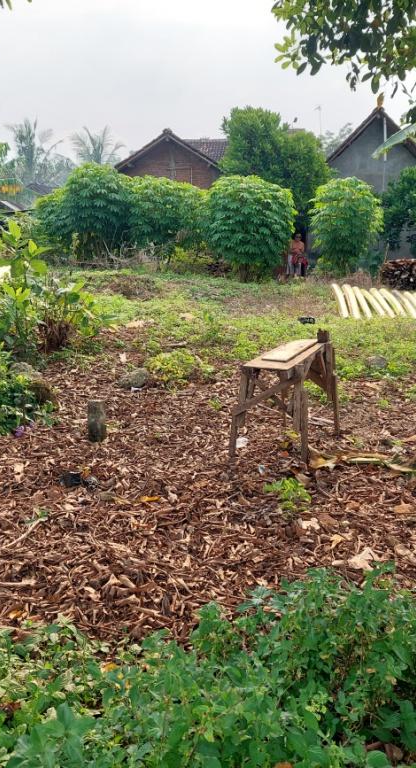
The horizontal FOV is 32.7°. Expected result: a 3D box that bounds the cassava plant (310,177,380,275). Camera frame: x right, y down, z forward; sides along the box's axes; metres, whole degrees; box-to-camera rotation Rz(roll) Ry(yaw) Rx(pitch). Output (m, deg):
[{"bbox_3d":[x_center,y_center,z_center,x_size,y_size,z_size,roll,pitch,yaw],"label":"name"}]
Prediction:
[{"bbox_3d":[3.796,-4.375,19.600,1.850,2.650,1.800,0,12,0],"label":"cassava plant"}]

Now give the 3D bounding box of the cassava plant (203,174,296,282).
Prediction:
[{"bbox_3d":[1.070,-4.034,18.300,2.200,2.650,2.150,0,12,0],"label":"cassava plant"}]

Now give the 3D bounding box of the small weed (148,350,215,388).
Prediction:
[{"bbox_3d":[-0.285,-0.175,7.100,0.620,0.310,0.520,0,12,0],"label":"small weed"}]

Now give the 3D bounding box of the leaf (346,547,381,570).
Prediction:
[{"bbox_3d":[0.742,0.840,3.400,0.155,0.045,0.120,0,12,0],"label":"leaf"}]

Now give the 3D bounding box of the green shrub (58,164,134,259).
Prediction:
[{"bbox_3d":[-3.376,-5.163,21.500,2.300,2.900,2.200,0,12,0],"label":"green shrub"}]

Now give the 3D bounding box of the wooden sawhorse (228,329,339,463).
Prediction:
[{"bbox_3d":[0.553,0.039,5.048,0.530,0.770,0.830,6,14,25],"label":"wooden sawhorse"}]

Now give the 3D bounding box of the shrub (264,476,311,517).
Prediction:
[{"bbox_3d":[0.446,0.619,3.980,0.240,0.190,0.220,0,12,0],"label":"shrub"}]

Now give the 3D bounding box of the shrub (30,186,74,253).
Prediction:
[{"bbox_3d":[-4.896,-5.181,22.500,1.700,2.200,1.700,0,12,0],"label":"shrub"}]

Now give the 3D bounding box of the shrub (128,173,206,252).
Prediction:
[{"bbox_3d":[-1.379,-5.252,22.000,2.500,2.600,2.200,0,12,0],"label":"shrub"}]

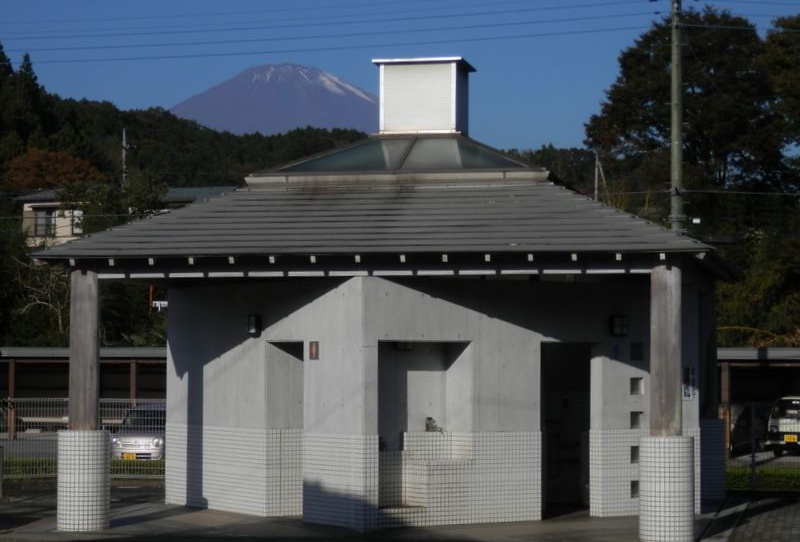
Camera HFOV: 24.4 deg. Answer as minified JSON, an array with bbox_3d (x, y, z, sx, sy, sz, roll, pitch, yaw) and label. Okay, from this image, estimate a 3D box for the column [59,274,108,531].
[{"bbox_3d":[-3.493,1.427,20.495,0.575,2.850,0.575,-1,-3,12],"label":"column"}]

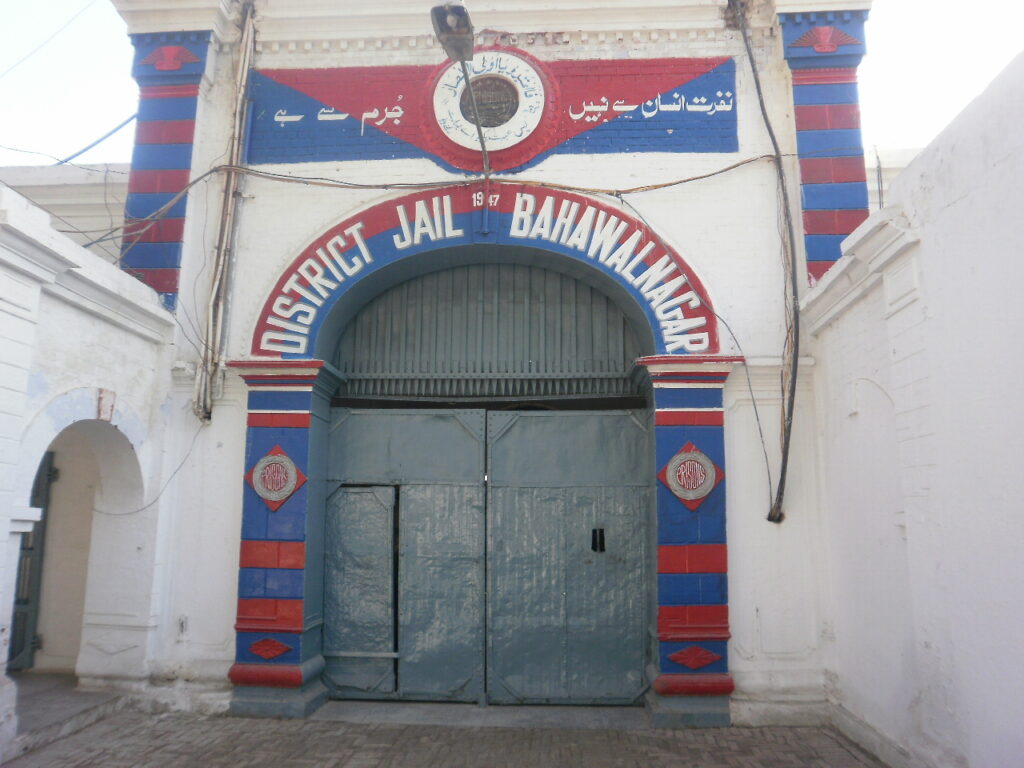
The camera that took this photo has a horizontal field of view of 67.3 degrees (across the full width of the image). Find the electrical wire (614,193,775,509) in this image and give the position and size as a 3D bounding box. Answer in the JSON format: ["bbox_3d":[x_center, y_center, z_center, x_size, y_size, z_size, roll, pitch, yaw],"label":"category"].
[{"bbox_3d":[1.625,-0.358,6.946,1.349,2.919,0.140,0,-8,4],"label":"electrical wire"}]

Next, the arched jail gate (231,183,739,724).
[{"bbox_3d":[-0.261,0.475,6.771,4.440,4.630,0.650,0,-10,3],"label":"arched jail gate"}]

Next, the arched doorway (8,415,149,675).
[{"bbox_3d":[-3.484,1.416,5.832,0.560,2.270,1.650,0,-8,-1],"label":"arched doorway"}]

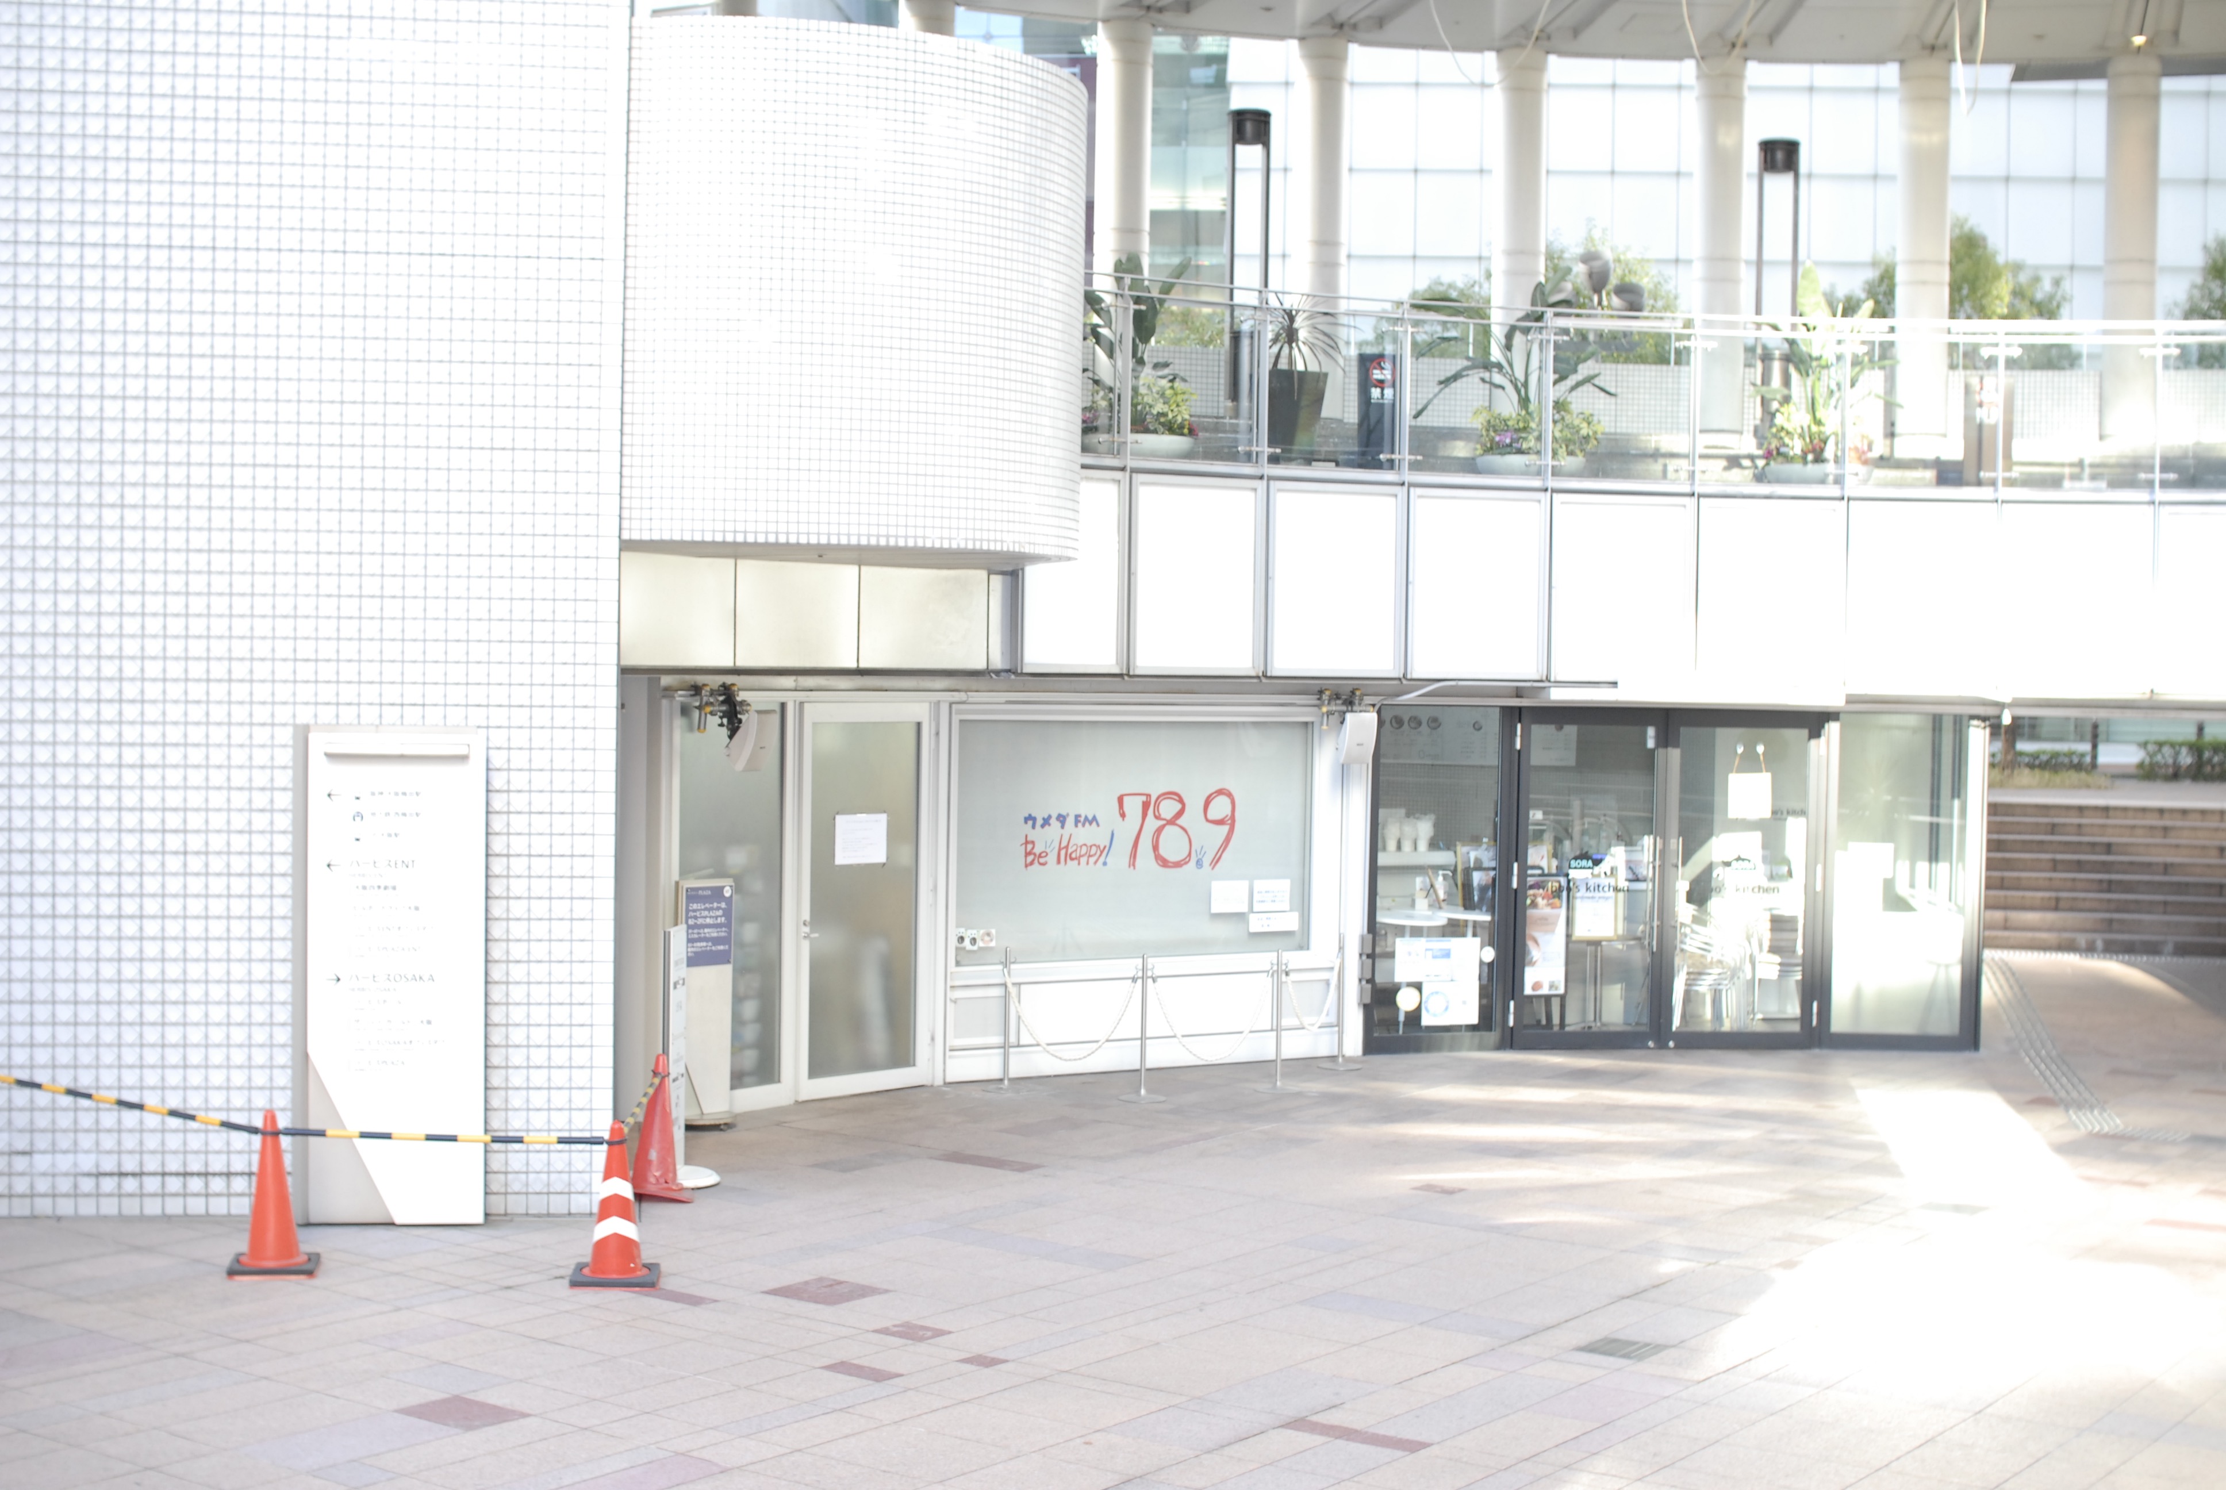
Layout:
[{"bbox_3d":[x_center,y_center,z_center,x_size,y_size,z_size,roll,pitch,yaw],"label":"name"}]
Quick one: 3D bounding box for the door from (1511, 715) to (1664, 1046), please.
[{"bbox_3d":[3.266,0.930,19.118,1.077,2.314,0.070,1,2,-6],"label":"door"}]

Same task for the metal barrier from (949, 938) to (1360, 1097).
[{"bbox_3d":[0.565,1.682,17.295,2.660,0.860,0.922,0,2,-26],"label":"metal barrier"}]

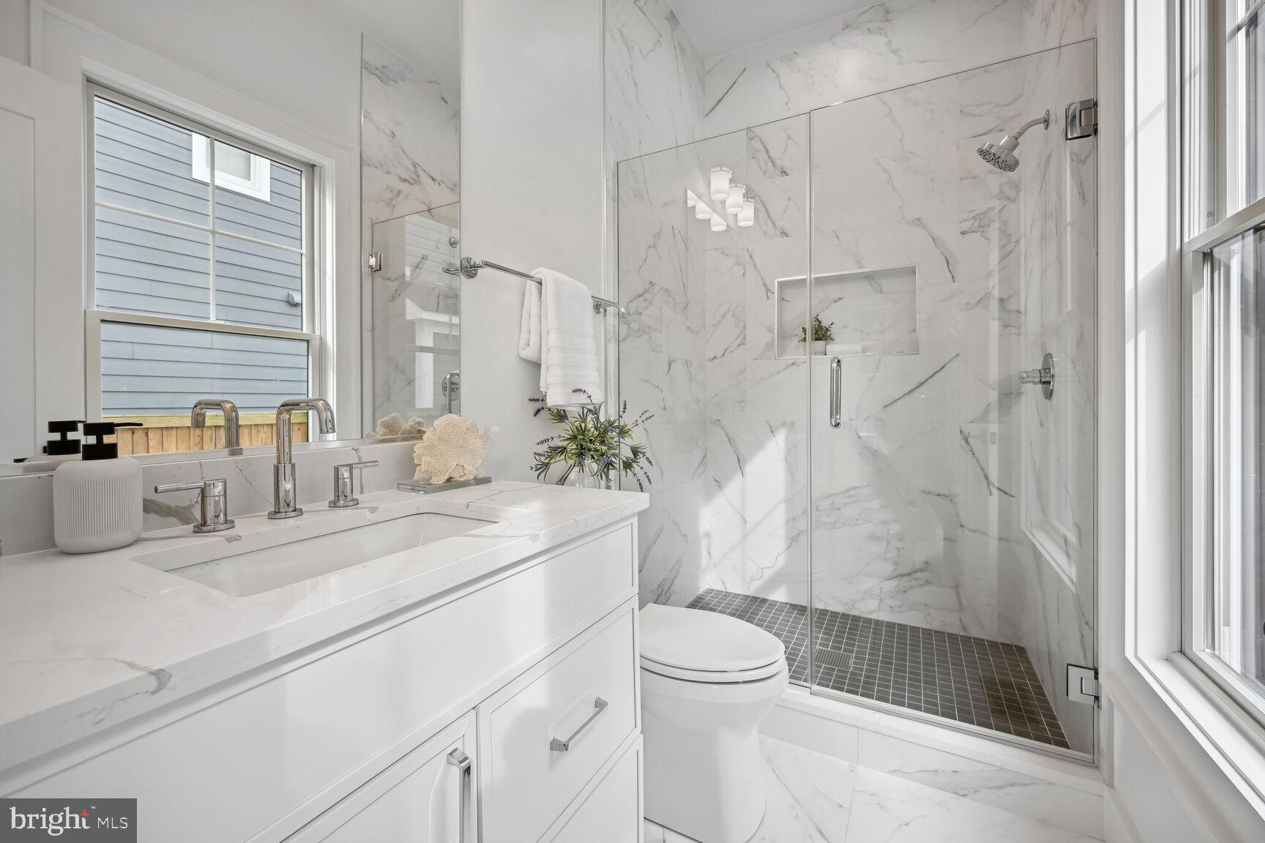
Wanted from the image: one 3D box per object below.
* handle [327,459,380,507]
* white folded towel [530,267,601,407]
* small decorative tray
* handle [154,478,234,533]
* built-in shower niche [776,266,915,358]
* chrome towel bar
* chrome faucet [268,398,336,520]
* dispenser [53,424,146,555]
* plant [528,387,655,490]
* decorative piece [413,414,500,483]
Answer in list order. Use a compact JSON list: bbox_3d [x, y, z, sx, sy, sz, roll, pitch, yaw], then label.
[{"bbox_3d":[-0.539,0.119,0.958,0.049,0.081,0.093,1,2,29],"label":"handle"},{"bbox_3d":[-0.213,-0.249,1.568,0.098,0.400,0.300,1,2,29],"label":"white folded towel"},{"bbox_3d":[-0.438,0.146,1.157,0.106,0.013,0.182,1,2,29],"label":"small decorative tray"},{"bbox_3d":[-0.650,0.127,0.733,0.049,0.081,0.093,1,2,29],"label":"handle"},{"bbox_3d":[1.078,-0.535,2.513,0.645,0.415,0.100,1,2,29],"label":"built-in shower niche"},{"bbox_3d":[-0.243,-0.410,1.536,0.078,0.057,0.665,1,2,29],"label":"chrome towel bar"},{"bbox_3d":[-0.538,0.064,0.806,0.175,0.202,0.050,1,2,29],"label":"chrome faucet"},{"bbox_3d":[-0.698,0.086,0.654,0.090,0.168,0.081,-1,2,-15],"label":"dispenser"},{"bbox_3d":[-0.138,0.065,1.525,0.310,0.340,0.340,1,2,29],"label":"plant"},{"bbox_3d":[-0.413,0.061,1.161,0.105,0.152,0.185,1,2,29],"label":"decorative piece"}]

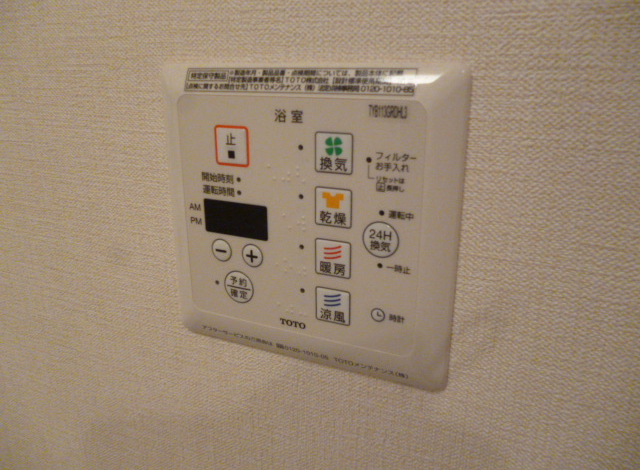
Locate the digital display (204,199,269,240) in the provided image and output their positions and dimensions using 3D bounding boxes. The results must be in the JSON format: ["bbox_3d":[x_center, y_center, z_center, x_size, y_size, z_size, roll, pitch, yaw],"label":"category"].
[{"bbox_3d":[-0.034,-0.006,0.206,0.030,0.014,0.002,8,19,23],"label":"digital display"}]

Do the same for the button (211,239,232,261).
[{"bbox_3d":[-0.041,0.006,0.214,0.010,0.010,0.002,8,19,23],"label":"button"}]

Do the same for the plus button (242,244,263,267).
[{"bbox_3d":[-0.027,0.008,0.208,0.010,0.010,0.002,8,19,23],"label":"plus button"}]

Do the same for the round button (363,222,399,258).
[{"bbox_3d":[0.021,0.002,0.182,0.014,0.014,0.002,8,19,23],"label":"round button"}]

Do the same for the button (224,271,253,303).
[{"bbox_3d":[-0.034,0.022,0.215,0.014,0.014,0.002,8,19,23],"label":"button"}]

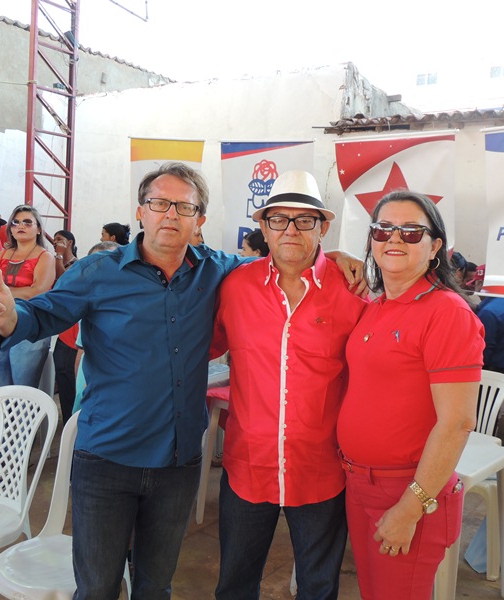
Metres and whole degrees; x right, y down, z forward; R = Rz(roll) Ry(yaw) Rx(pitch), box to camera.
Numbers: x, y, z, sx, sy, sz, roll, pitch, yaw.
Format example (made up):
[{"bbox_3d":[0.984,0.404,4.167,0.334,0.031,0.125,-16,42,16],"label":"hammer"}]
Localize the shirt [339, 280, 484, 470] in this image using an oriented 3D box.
[{"bbox_3d":[0.399,0.185,1.750,0.450,0.510,0.290,6,4,35],"label":"shirt"}]

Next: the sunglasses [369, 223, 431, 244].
[{"bbox_3d":[0.414,-0.182,1.770,0.147,0.054,0.150,4,7,28],"label":"sunglasses"}]

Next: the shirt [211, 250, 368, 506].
[{"bbox_3d":[0.108,0.227,1.870,0.500,0.730,0.300,1,6,3],"label":"shirt"}]

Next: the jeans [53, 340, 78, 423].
[{"bbox_3d":[-1.358,0.664,4.750,0.240,0.850,0.310,1,4,-37],"label":"jeans"}]

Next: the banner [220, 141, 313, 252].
[{"bbox_3d":[0.083,-0.769,5.431,0.900,1.120,0.040,6,4,34],"label":"banner"}]

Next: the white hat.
[{"bbox_3d":[0.120,-0.296,1.870,0.250,0.135,0.285,1,6,1],"label":"white hat"}]

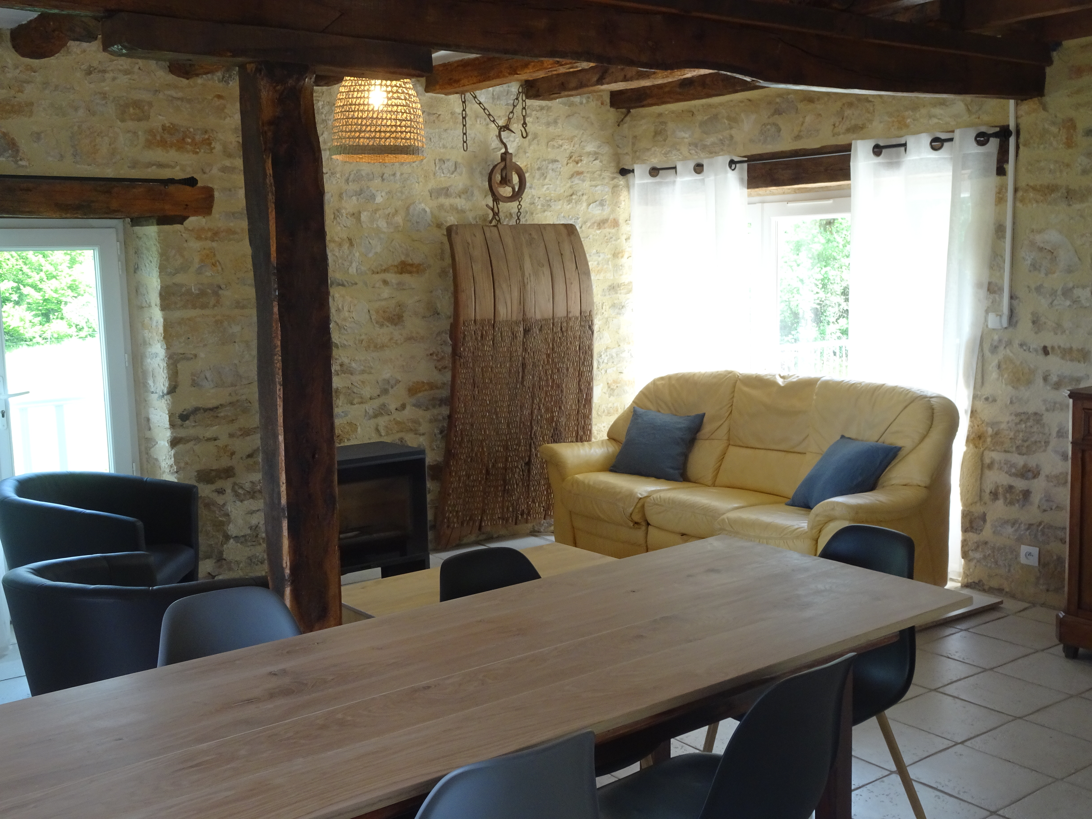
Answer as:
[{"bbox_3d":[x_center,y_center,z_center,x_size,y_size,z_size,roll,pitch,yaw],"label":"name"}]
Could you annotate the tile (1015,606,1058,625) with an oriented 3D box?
[{"bbox_3d":[2.212,0.903,4.864,0.240,0.010,0.330,-6,8,-35],"label":"tile"}]

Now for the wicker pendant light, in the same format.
[{"bbox_3d":[-0.645,-1.135,4.317,0.360,0.350,0.360,0,7,6],"label":"wicker pendant light"}]

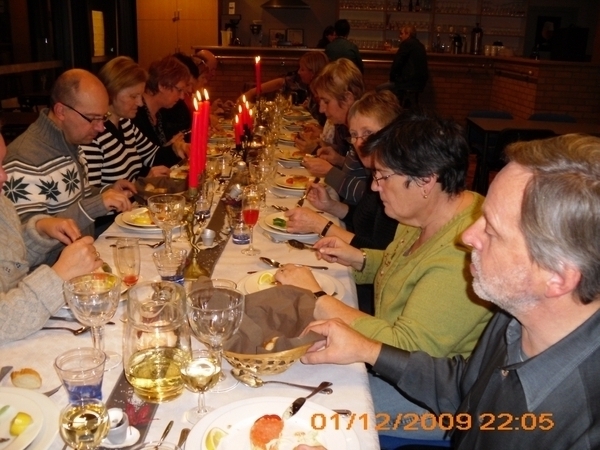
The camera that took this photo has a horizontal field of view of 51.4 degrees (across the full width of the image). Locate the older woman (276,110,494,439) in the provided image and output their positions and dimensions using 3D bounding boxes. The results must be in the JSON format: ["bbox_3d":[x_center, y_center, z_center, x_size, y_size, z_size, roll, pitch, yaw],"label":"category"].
[{"bbox_3d":[0.241,0.313,1.558,0.570,1.185,0.520,-2,17,-6],"label":"older woman"}]

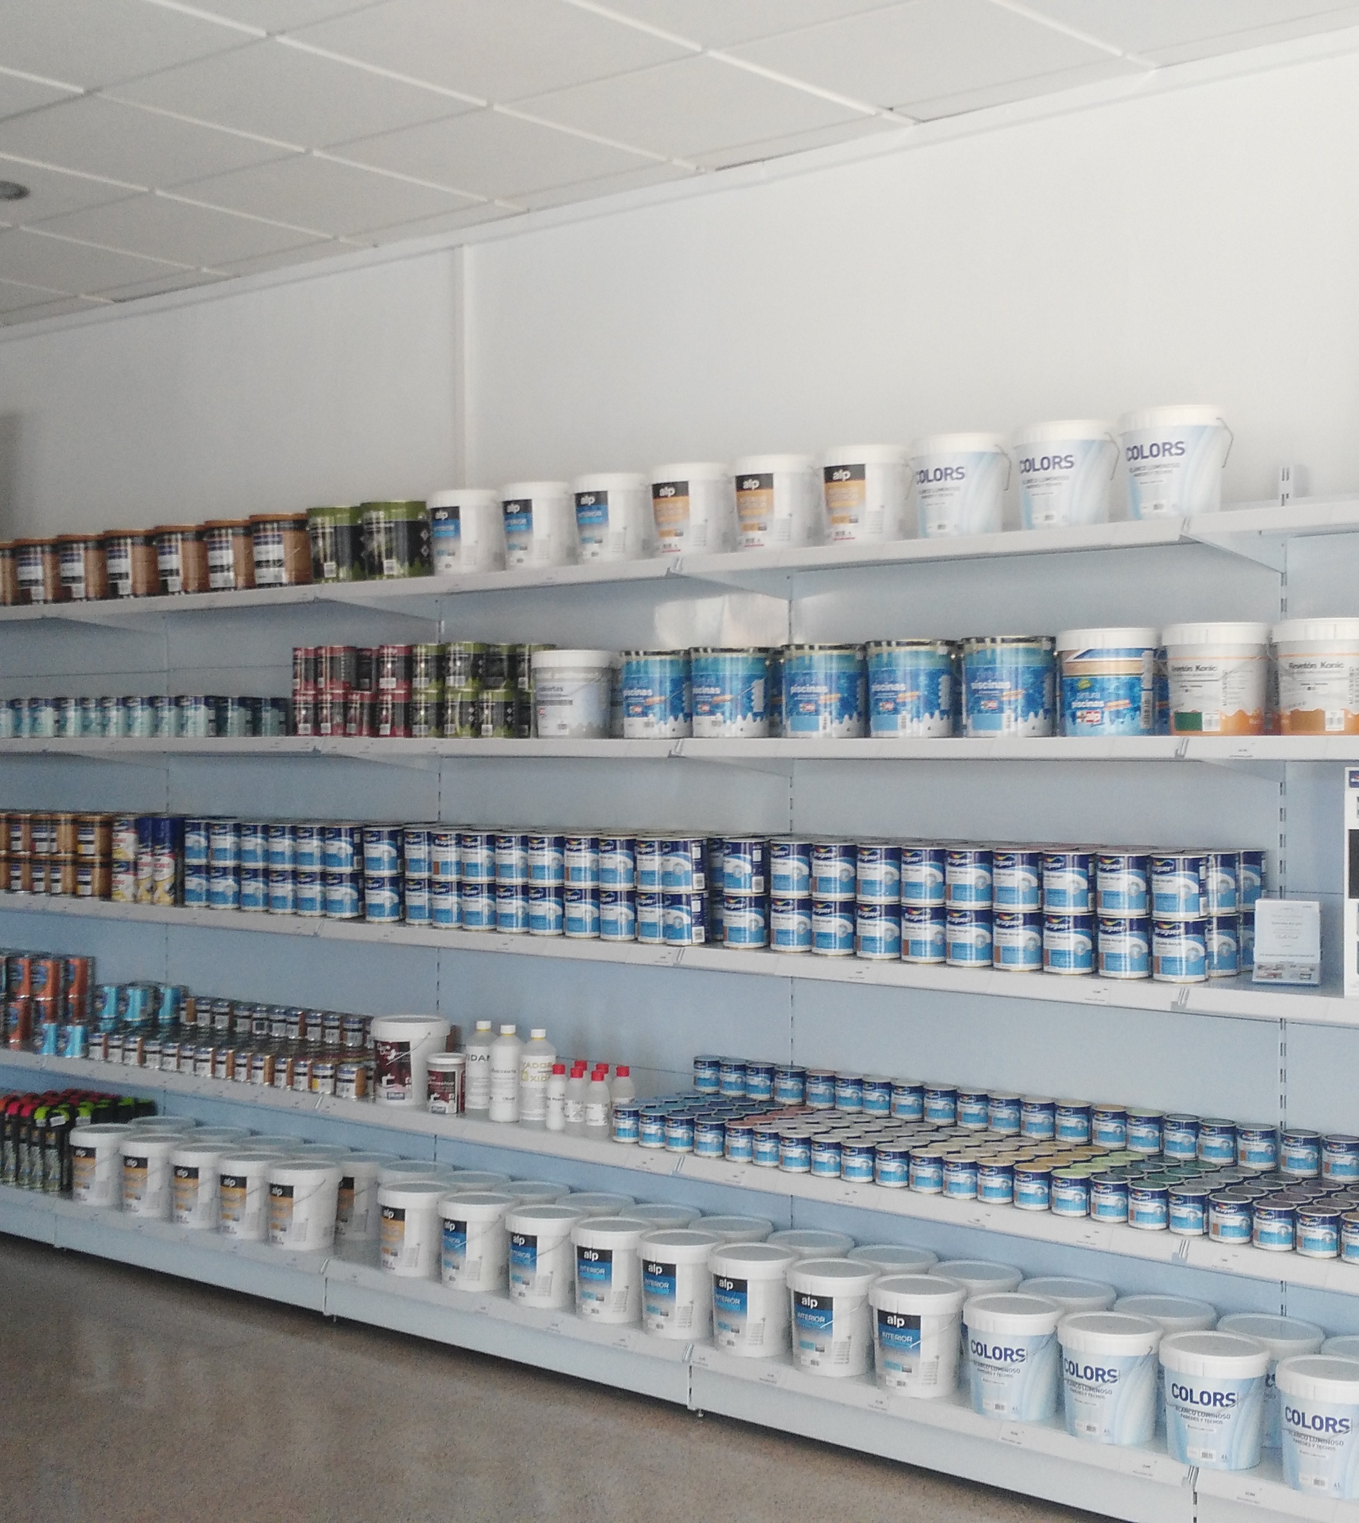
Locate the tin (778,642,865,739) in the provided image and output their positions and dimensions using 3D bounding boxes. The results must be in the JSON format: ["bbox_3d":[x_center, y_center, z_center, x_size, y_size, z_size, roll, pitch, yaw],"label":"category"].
[{"bbox_3d":[0.318,-0.151,4.362,0.184,0.198,0.184,0,1,0],"label":"tin"}]

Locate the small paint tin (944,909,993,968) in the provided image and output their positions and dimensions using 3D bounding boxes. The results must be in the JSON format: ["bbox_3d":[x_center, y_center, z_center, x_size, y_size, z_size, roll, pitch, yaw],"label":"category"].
[{"bbox_3d":[0.597,0.363,4.131,0.099,0.113,0.099,0,1,0],"label":"small paint tin"}]

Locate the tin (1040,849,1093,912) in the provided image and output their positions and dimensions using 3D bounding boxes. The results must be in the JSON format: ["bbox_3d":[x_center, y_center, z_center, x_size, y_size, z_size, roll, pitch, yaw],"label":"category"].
[{"bbox_3d":[0.777,0.241,3.995,0.100,0.119,0.100,0,1,0],"label":"tin"}]

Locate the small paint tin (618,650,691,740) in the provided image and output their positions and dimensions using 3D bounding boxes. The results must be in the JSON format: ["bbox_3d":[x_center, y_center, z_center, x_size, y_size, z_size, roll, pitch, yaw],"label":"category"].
[{"bbox_3d":[-0.042,-0.150,4.632,0.183,0.196,0.183,0,1,0],"label":"small paint tin"}]

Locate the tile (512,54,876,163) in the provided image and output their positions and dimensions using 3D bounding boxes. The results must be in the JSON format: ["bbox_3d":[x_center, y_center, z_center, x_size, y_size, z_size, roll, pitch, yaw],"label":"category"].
[{"bbox_3d":[0.018,-1.439,4.405,0.600,0.018,0.600,1,1,39],"label":"tile"}]

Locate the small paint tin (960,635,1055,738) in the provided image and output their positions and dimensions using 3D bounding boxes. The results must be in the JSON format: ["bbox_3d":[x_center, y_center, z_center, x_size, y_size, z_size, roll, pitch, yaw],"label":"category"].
[{"bbox_3d":[0.673,-0.150,4.097,0.185,0.196,0.185,0,1,32],"label":"small paint tin"}]

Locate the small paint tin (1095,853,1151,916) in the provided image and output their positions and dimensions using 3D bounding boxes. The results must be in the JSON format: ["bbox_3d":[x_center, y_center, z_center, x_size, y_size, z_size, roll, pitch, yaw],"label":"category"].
[{"bbox_3d":[0.856,0.237,3.861,0.098,0.117,0.098,0,1,0],"label":"small paint tin"}]

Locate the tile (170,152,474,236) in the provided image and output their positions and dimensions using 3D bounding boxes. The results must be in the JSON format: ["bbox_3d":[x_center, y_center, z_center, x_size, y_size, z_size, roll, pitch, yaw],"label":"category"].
[{"bbox_3d":[-0.913,-1.446,5.137,0.595,0.020,0.595,1,2,38],"label":"tile"}]

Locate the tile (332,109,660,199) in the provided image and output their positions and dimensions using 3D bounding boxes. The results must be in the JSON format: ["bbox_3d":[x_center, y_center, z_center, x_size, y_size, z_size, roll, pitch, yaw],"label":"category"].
[{"bbox_3d":[-0.449,-1.438,4.770,0.595,0.020,0.595,1,2,38],"label":"tile"}]

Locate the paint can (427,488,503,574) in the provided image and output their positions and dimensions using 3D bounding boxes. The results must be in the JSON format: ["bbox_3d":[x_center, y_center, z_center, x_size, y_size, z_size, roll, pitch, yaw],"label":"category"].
[{"bbox_3d":[-0.533,-0.565,5.011,0.197,0.203,0.197,0,1,0],"label":"paint can"}]

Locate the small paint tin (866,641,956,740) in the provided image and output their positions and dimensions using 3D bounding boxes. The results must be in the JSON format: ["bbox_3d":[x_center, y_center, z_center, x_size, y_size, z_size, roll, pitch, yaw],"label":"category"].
[{"bbox_3d":[0.487,-0.147,4.208,0.183,0.196,0.183,0,1,0],"label":"small paint tin"}]

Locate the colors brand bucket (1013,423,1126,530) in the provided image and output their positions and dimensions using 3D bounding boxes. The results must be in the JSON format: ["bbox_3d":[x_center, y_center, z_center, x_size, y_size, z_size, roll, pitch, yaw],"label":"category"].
[{"bbox_3d":[0.768,-0.558,3.999,0.198,0.205,0.198,0,1,33],"label":"colors brand bucket"}]

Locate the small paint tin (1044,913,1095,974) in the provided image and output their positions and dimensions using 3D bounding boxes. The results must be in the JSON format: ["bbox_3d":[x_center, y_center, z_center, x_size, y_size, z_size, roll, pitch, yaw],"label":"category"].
[{"bbox_3d":[0.757,0.352,3.899,0.102,0.117,0.102,0,1,0],"label":"small paint tin"}]

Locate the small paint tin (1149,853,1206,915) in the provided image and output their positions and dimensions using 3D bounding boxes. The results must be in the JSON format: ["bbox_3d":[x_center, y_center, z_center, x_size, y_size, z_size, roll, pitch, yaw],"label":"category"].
[{"bbox_3d":[0.939,0.234,3.770,0.100,0.117,0.100,0,1,0],"label":"small paint tin"}]

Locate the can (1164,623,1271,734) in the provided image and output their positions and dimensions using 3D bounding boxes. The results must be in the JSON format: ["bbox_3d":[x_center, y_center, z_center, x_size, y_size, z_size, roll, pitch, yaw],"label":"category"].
[{"bbox_3d":[1.001,-0.152,3.738,0.196,0.204,0.196,1,1,38],"label":"can"}]

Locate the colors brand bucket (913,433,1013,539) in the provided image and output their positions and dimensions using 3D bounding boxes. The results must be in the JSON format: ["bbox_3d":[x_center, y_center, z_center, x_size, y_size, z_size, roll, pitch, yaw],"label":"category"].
[{"bbox_3d":[0.588,-0.578,4.198,0.200,0.217,0.200,0,1,0],"label":"colors brand bucket"}]

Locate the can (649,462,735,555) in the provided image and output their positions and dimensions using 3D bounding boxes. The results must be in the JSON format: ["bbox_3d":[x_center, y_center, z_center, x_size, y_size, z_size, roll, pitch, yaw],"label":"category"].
[{"bbox_3d":[0.025,-0.561,4.579,0.184,0.201,0.184,0,1,0],"label":"can"}]

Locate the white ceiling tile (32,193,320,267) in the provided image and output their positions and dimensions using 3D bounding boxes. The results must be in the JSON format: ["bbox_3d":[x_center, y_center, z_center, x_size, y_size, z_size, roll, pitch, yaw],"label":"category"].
[{"bbox_3d":[-1.380,-1.462,5.526,0.600,0.020,0.600,1,2,38],"label":"white ceiling tile"}]

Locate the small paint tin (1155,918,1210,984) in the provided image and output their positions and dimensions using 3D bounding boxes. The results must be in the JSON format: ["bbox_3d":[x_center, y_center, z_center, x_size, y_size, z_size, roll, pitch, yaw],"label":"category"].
[{"bbox_3d":[0.946,0.354,3.790,0.098,0.117,0.098,0,1,0],"label":"small paint tin"}]

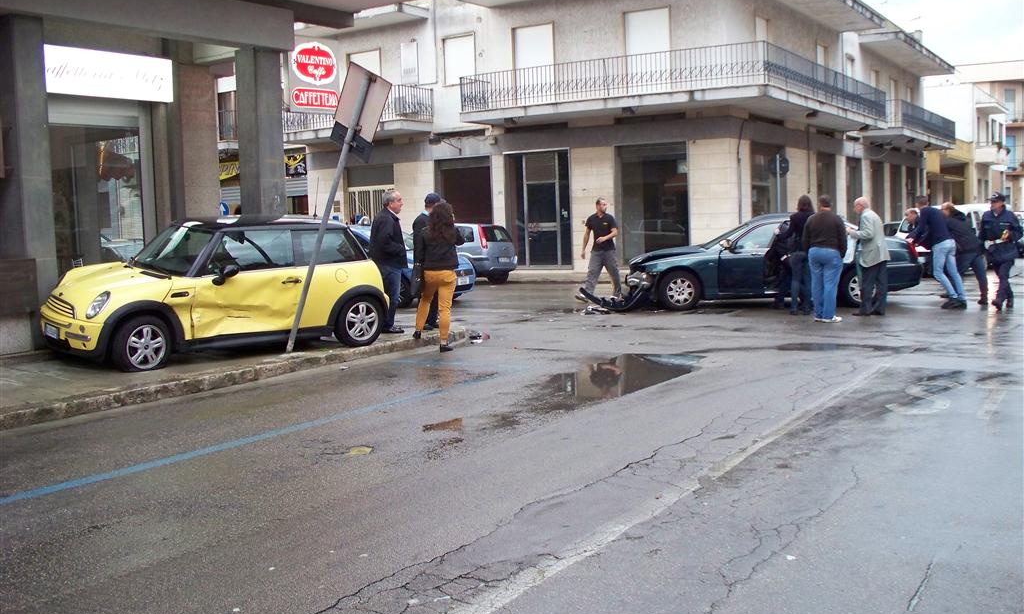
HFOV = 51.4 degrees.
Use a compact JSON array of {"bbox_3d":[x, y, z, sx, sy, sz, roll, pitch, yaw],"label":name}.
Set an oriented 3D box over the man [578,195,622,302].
[{"bbox_3d":[1.512,-0.985,18.400,0.560,1.780,0.680,-6,6,-43],"label":"man"}]

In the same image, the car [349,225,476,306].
[{"bbox_3d":[-2.642,-0.798,19.896,4.050,1.480,1.690,1,5,31],"label":"car"}]

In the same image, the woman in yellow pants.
[{"bbox_3d":[-0.818,-0.339,11.850,0.550,1.650,0.460,-1,4,9],"label":"woman in yellow pants"}]

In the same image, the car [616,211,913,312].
[{"bbox_3d":[3.999,-0.744,16.867,4.680,1.430,1.780,-2,4,2],"label":"car"}]

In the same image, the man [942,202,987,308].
[{"bbox_3d":[6.781,-0.809,16.100,0.900,1.570,0.550,-1,4,7],"label":"man"}]

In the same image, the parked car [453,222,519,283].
[{"bbox_3d":[-1.902,-1.275,25.945,4.020,1.500,1.720,1,5,31],"label":"parked car"}]

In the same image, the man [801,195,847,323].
[{"bbox_3d":[4.108,-0.631,14.000,0.580,1.680,0.400,-1,4,13],"label":"man"}]

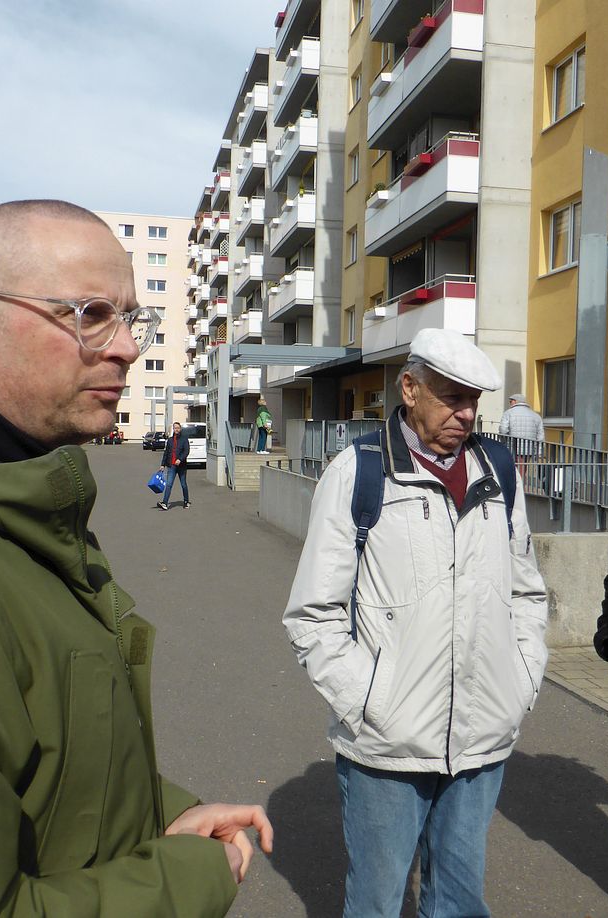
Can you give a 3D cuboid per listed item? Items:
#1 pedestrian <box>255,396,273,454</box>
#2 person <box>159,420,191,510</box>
[{"bbox_3d":[-1.196,-0.948,26.100,0.480,1.640,0.500,1,2,-5],"label":"pedestrian"},{"bbox_3d":[-2.637,0.136,18.000,0.560,1.760,0.620,3,2,38],"label":"person"}]

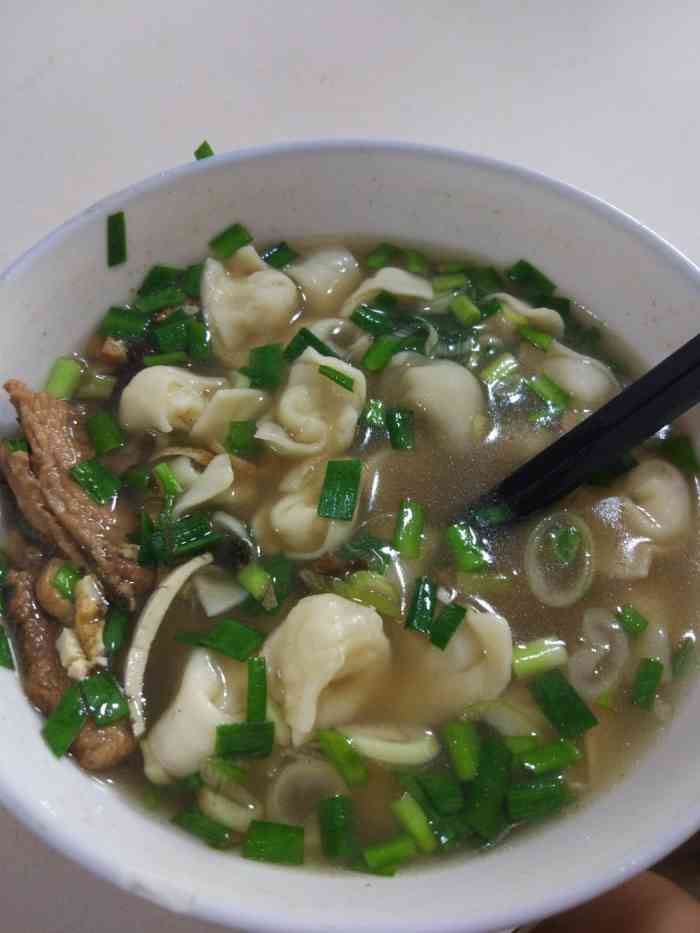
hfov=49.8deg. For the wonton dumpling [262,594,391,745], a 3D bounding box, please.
[{"bbox_3d":[-0.005,0.046,0.173,0.029,0.024,0.034,6,58,2],"label":"wonton dumpling"}]

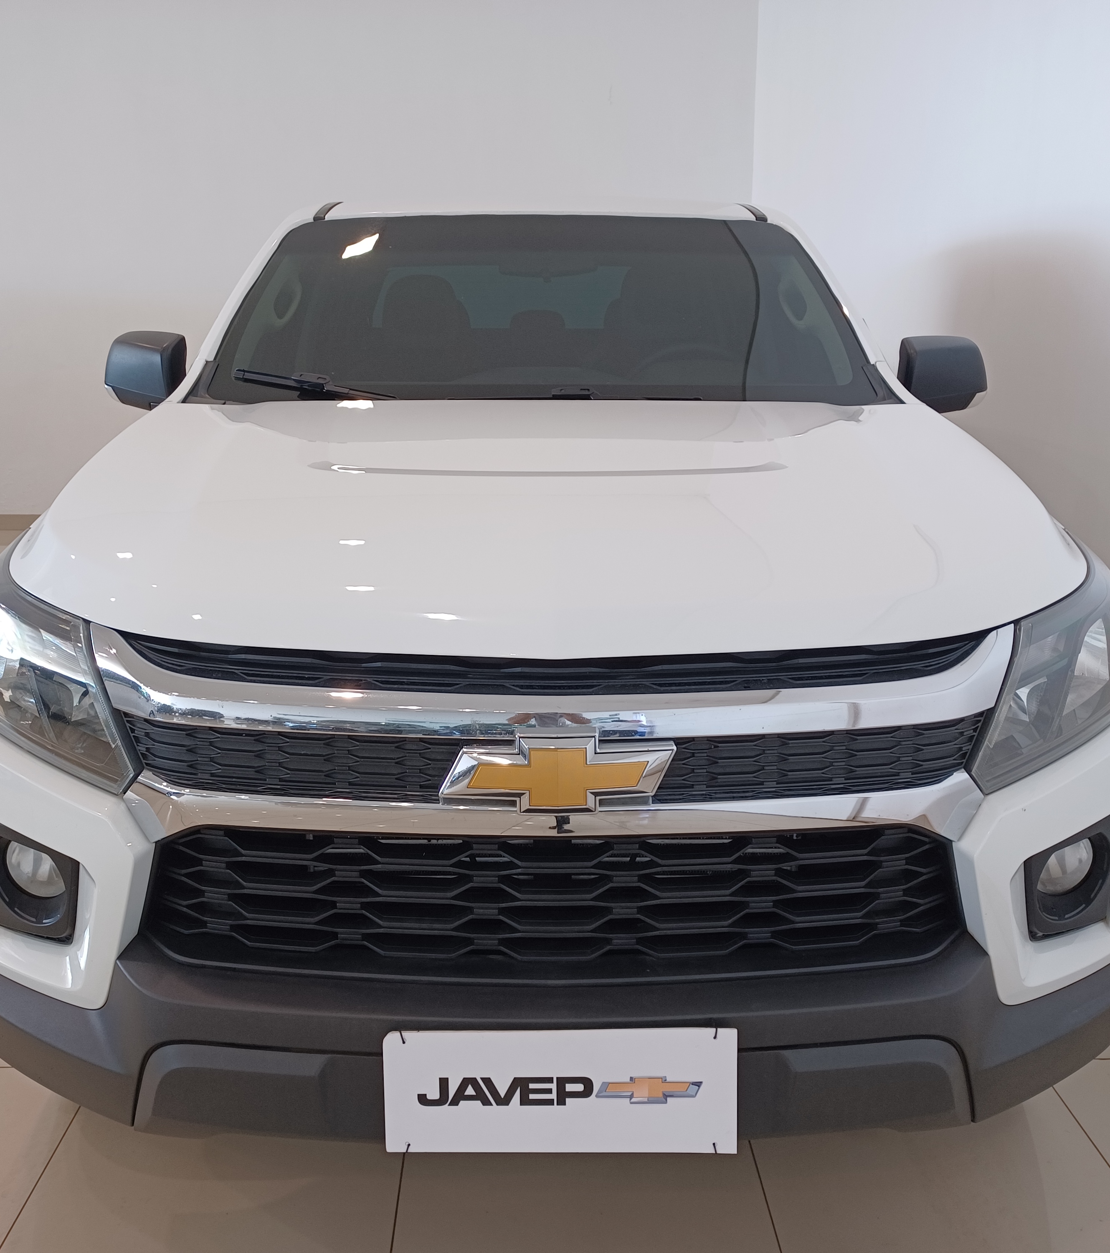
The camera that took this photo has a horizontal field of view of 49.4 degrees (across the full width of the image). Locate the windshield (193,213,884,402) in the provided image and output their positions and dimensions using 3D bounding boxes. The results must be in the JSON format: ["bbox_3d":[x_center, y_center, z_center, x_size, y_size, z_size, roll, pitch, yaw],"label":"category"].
[{"bbox_3d":[-0.027,-0.749,2.983,1.530,0.140,0.860,0,47,-1],"label":"windshield"}]

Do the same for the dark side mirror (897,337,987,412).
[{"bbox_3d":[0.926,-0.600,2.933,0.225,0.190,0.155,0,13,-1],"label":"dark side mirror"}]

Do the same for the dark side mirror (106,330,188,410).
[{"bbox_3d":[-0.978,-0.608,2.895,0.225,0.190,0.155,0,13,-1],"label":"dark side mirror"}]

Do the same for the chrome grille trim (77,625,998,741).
[{"bbox_3d":[0.001,0.065,1.429,1.160,0.105,0.220,0,13,-1],"label":"chrome grille trim"}]

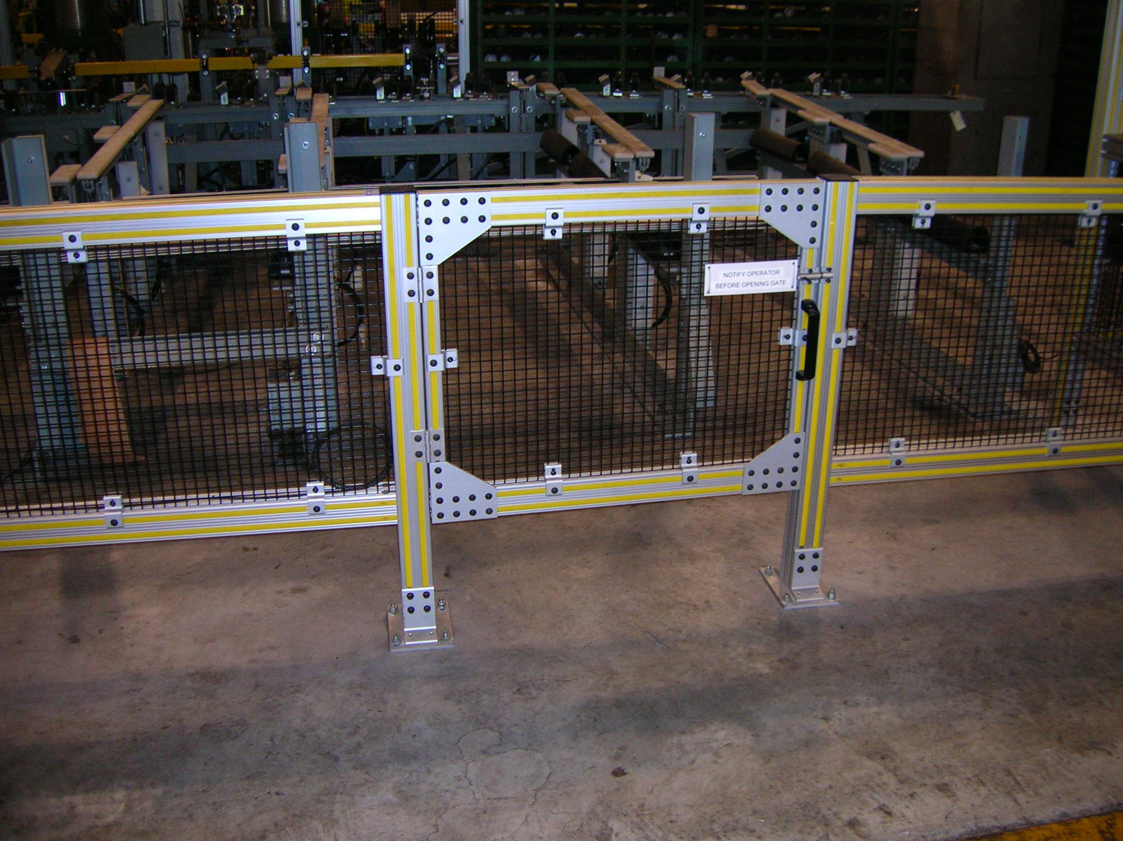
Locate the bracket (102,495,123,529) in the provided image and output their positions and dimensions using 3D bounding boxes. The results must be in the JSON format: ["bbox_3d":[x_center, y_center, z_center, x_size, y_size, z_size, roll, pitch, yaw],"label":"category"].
[{"bbox_3d":[-0.972,0.199,2.394,0.038,0.068,0.025,-4,21,-12],"label":"bracket"}]

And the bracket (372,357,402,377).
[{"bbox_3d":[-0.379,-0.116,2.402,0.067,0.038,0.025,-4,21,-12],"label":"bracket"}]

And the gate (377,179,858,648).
[{"bbox_3d":[0.141,-0.027,2.588,1.140,1.058,0.197,-4,21,-12],"label":"gate"}]

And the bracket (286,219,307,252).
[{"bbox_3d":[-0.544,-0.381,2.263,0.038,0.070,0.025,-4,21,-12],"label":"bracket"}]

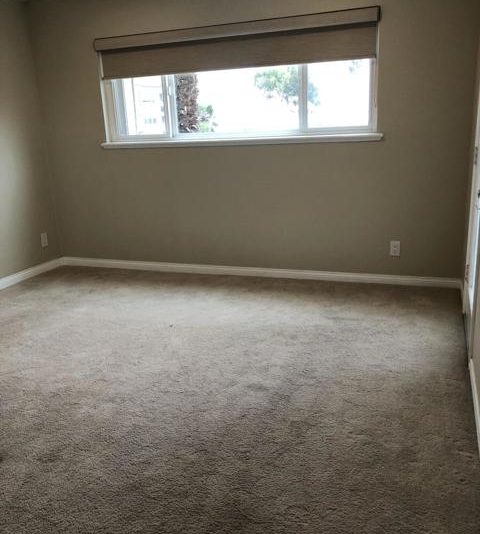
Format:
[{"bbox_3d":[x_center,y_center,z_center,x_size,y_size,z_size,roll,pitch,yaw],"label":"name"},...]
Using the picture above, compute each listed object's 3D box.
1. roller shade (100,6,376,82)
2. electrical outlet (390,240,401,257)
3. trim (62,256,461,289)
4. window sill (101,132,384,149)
[{"bbox_3d":[-0.106,-1.697,4.016,2.291,0.317,0.100,3,17,20],"label":"roller shade"},{"bbox_3d":[1.210,-0.141,4.027,0.071,0.116,0.008,3,17,20],"label":"electrical outlet"},{"bbox_3d":[-0.054,0.035,4.563,3.707,0.081,0.015,3,17,20],"label":"trim"},{"bbox_3d":[-0.080,-1.027,4.249,2.446,0.057,0.085,3,17,20],"label":"window sill"}]

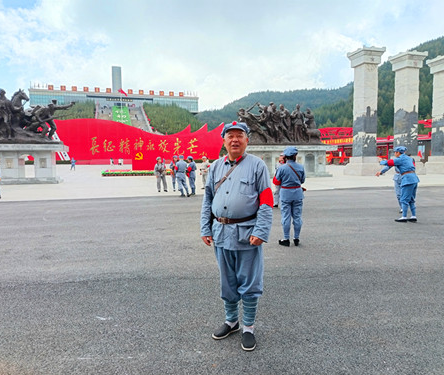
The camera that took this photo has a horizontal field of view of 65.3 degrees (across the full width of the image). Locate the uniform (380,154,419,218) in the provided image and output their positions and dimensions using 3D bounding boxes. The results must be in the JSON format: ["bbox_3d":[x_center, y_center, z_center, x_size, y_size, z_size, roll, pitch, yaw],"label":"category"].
[{"bbox_3d":[4.027,-0.031,7.933,0.800,1.485,0.520,1,5,25],"label":"uniform"}]

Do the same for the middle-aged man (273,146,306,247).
[{"bbox_3d":[1.171,0.137,5.974,0.510,1.661,0.370,-1,4,-10],"label":"middle-aged man"}]

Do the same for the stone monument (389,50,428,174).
[{"bbox_3d":[16.976,-6.558,31.701,2.350,10.736,2.350,-2,4,-15],"label":"stone monument"}]

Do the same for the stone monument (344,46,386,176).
[{"bbox_3d":[12.627,-6.423,30.385,2.350,10.713,2.350,-2,4,-15],"label":"stone monument"}]

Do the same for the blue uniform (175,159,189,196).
[{"bbox_3d":[-1.674,-0.426,14.368,0.550,1.522,0.420,-2,4,-12],"label":"blue uniform"}]

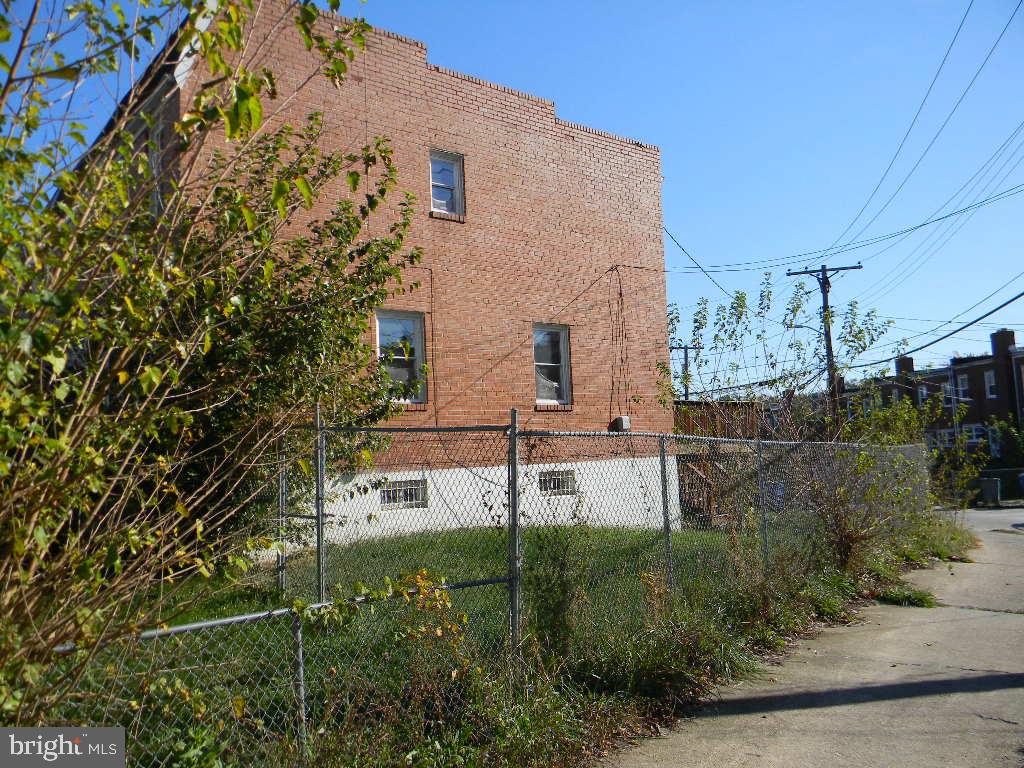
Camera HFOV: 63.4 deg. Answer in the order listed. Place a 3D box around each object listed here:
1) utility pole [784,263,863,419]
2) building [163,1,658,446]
[{"bbox_3d":[11.903,-0.057,30.609,2.700,8.800,0.350,-4,-5,11],"label":"utility pole"},{"bbox_3d":[-3.043,-1.050,16.314,9.240,7.788,8.000,2,-7,-39],"label":"building"}]

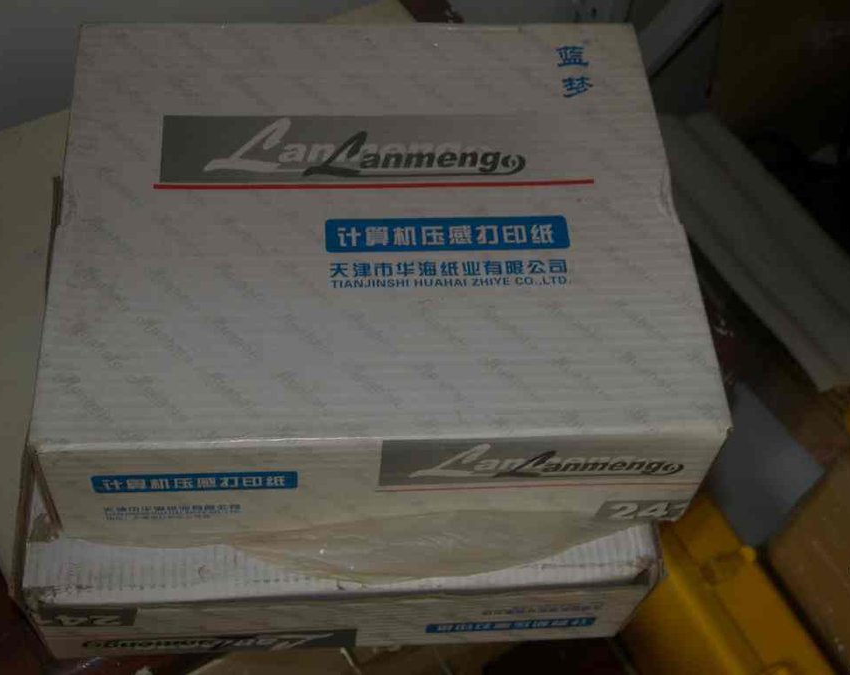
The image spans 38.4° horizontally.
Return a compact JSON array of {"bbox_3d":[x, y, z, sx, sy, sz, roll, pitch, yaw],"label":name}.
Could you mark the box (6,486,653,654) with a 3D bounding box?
[{"bbox_3d":[-0.046,0.034,0.659,0.288,0.086,0.246,-1,56,-6],"label":"box"}]

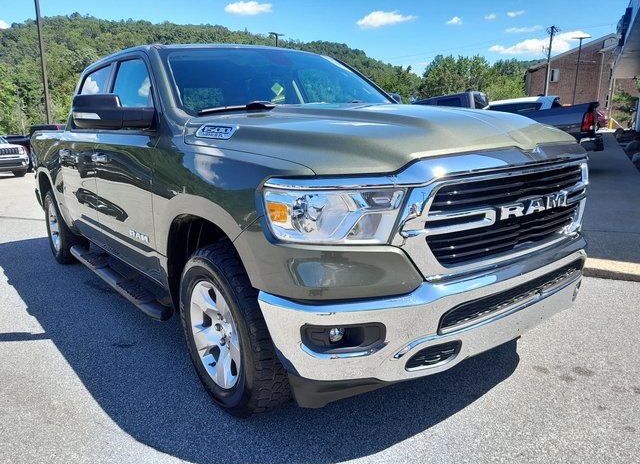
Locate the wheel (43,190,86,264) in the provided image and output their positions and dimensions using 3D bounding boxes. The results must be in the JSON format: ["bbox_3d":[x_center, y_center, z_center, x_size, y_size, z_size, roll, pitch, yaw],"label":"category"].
[{"bbox_3d":[-2.672,-0.062,5.284,0.280,0.810,0.810,-10,15,-37],"label":"wheel"}]

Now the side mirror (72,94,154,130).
[{"bbox_3d":[-1.080,-0.633,2.646,0.420,0.190,0.230,-10,15,-37],"label":"side mirror"}]

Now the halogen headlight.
[{"bbox_3d":[0.067,-0.058,1.782,0.380,0.220,0.380,-10,15,-37],"label":"halogen headlight"}]

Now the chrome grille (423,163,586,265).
[{"bbox_3d":[0.833,-0.081,2.105,1.180,0.390,0.190,-10,15,-37],"label":"chrome grille"}]

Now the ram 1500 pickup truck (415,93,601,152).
[{"bbox_3d":[3.447,-2.359,12.088,5.800,1.900,2.000,7,14,34],"label":"ram 1500 pickup truck"}]

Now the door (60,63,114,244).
[{"bbox_3d":[-1.822,-0.616,3.985,0.270,1.360,1.020,-10,15,-37],"label":"door"}]

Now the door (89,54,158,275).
[{"bbox_3d":[-1.148,-0.448,3.144,0.270,1.340,1.190,-10,15,-37],"label":"door"}]

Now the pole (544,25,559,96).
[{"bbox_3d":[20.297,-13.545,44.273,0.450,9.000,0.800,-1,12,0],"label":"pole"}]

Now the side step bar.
[{"bbox_3d":[-1.448,0.295,3.587,0.210,0.120,2.200,-10,15,-37],"label":"side step bar"}]

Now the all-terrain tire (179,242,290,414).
[{"bbox_3d":[-0.401,0.469,2.451,0.280,0.810,0.810,-10,15,-37],"label":"all-terrain tire"}]

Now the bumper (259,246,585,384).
[{"bbox_3d":[0.724,0.279,2.332,2.000,0.400,0.560,-10,15,-37],"label":"bumper"}]

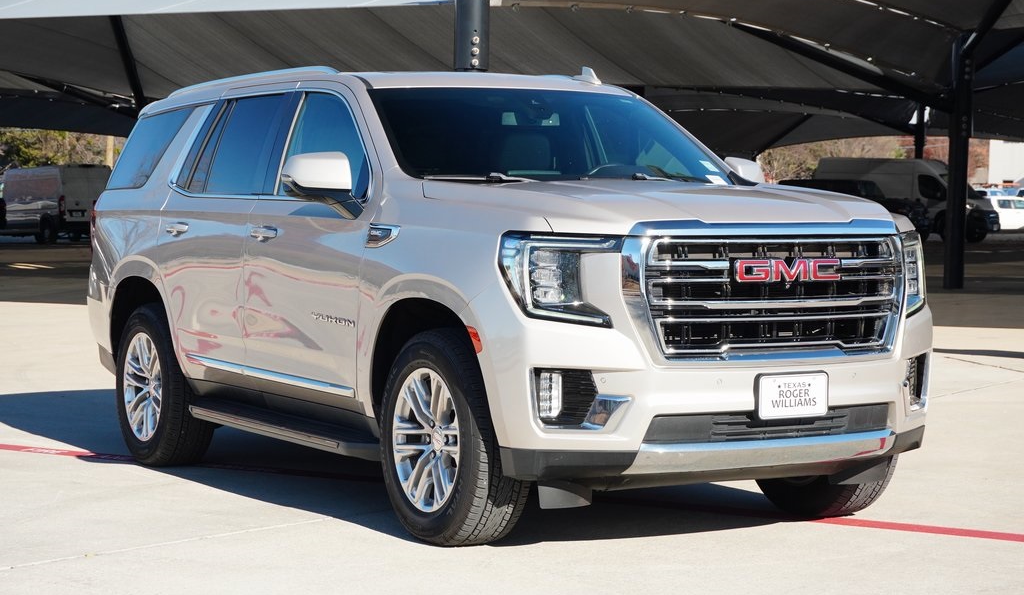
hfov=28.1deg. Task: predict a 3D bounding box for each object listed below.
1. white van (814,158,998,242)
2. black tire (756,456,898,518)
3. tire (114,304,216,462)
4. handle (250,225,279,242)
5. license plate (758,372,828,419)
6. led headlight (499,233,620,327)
[{"bbox_3d":[11.881,-2.866,61.329,5.450,2.540,2.070,3,3,36],"label":"white van"},{"bbox_3d":[1.259,0.518,8.792,0.280,0.825,0.835,-1,2,-31],"label":"black tire"},{"bbox_3d":[-1.767,0.448,10.456,0.280,0.825,0.825,-1,2,-30],"label":"tire"},{"bbox_3d":[-1.100,-0.285,9.036,0.060,0.060,0.250,-1,2,-30],"label":"handle"},{"bbox_3d":[1.019,0.356,7.399,0.310,0.160,0.025,-1,2,-30],"label":"license plate"},{"bbox_3d":[0.174,-0.062,7.227,0.380,0.350,0.280,0,2,-18],"label":"led headlight"}]

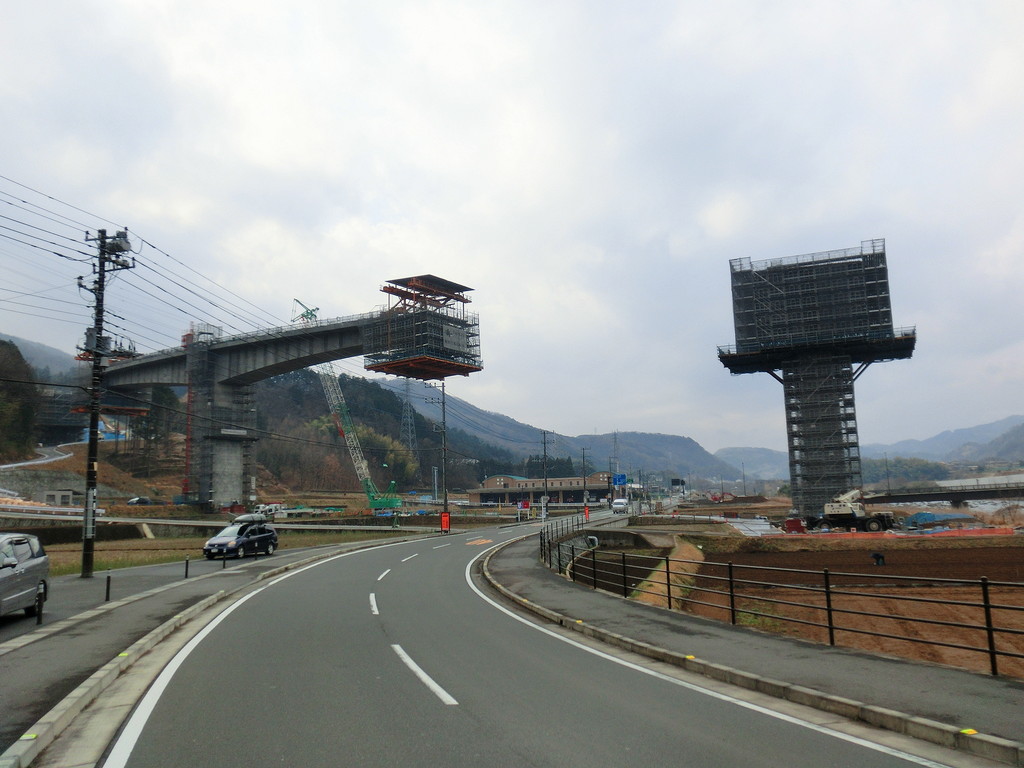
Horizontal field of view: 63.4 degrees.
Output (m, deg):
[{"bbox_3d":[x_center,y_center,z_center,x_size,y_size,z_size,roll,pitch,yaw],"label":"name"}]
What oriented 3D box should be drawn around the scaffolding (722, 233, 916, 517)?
[{"bbox_3d":[39.420,0.460,106.031,22.779,33.292,11.500,-5,-9,25],"label":"scaffolding"}]

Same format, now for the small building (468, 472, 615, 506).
[{"bbox_3d":[8.614,28.795,227.484,38.500,8.850,16.000,-5,-9,24],"label":"small building"}]

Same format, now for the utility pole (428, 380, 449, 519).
[{"bbox_3d":[-6.566,6.363,72.736,1.750,13.000,0.450,-4,-8,14],"label":"utility pole"}]

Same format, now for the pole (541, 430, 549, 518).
[{"bbox_3d":[5.210,13.679,128.473,1.300,12.800,0.500,-3,-8,11],"label":"pole"}]

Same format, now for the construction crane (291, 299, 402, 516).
[{"bbox_3d":[-31.877,4.226,159.585,21.500,40.960,6.000,1,-8,-17],"label":"construction crane"}]

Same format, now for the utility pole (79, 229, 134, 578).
[{"bbox_3d":[-16.007,0.573,32.215,1.900,13.590,0.900,-4,-8,14],"label":"utility pole"}]

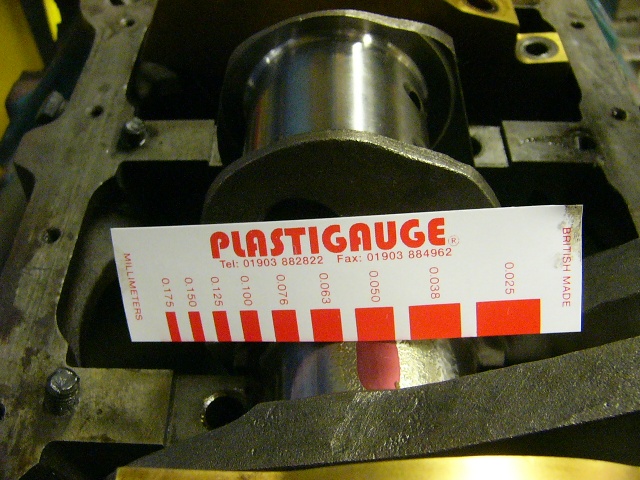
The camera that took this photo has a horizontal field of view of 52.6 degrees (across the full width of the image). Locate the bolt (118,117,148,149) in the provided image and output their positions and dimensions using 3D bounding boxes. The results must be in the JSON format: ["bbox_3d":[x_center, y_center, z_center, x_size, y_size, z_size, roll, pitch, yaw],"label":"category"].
[{"bbox_3d":[-0.076,-0.043,0.262,0.009,0.010,0.009,11,51,-13],"label":"bolt"}]

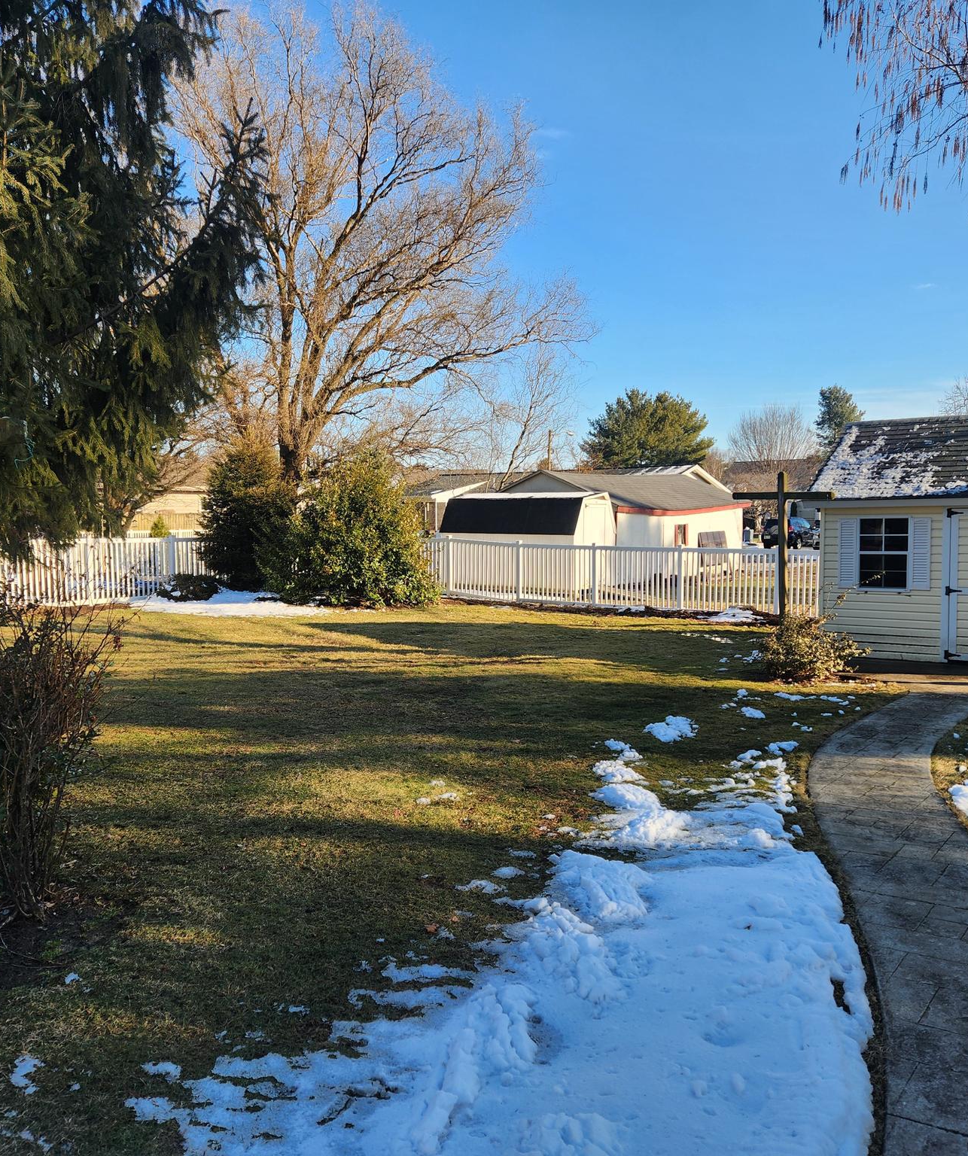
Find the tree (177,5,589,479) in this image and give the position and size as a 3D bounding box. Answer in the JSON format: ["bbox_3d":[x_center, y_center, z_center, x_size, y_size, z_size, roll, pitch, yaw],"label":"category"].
[{"bbox_3d":[-3.100,-8.463,30.645,12.800,17.100,12.200,0,3,0],"label":"tree"}]

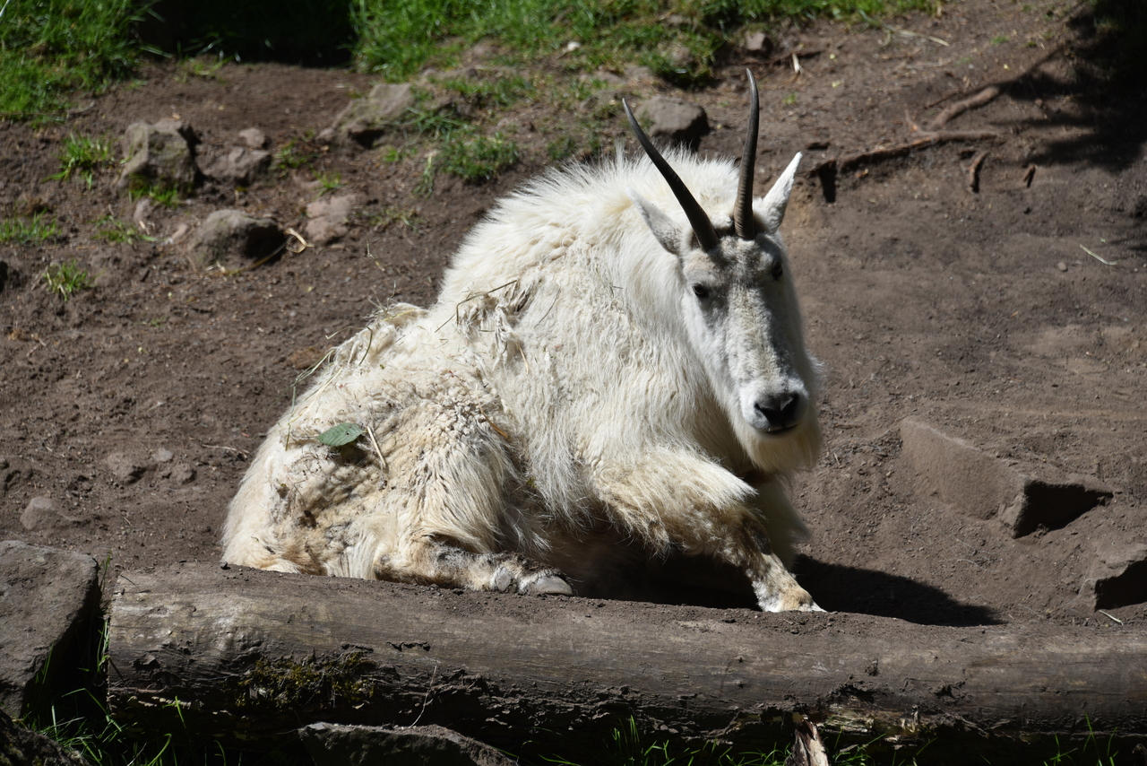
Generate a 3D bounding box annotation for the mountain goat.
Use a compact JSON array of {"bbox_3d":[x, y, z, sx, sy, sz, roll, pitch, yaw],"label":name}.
[{"bbox_3d":[-0.066,-0.073,8.150,0.870,0.710,0.450,9,15,35],"label":"mountain goat"}]

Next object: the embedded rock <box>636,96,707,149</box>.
[{"bbox_3d":[0.151,-0.396,9.250,0.110,0.075,0.090,0,12,0],"label":"embedded rock"}]

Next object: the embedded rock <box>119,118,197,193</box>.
[{"bbox_3d":[-0.624,-0.341,9.100,0.122,0.095,0.100,0,12,0],"label":"embedded rock"}]

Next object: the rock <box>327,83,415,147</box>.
[{"bbox_3d":[-0.310,-0.409,9.250,0.135,0.085,0.110,0,12,0],"label":"rock"}]

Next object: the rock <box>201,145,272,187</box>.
[{"bbox_3d":[-0.508,-0.325,9.100,0.100,0.060,0.080,0,12,0],"label":"rock"}]

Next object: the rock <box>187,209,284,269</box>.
[{"bbox_3d":[-0.499,-0.214,8.950,0.140,0.078,0.110,0,12,0],"label":"rock"}]

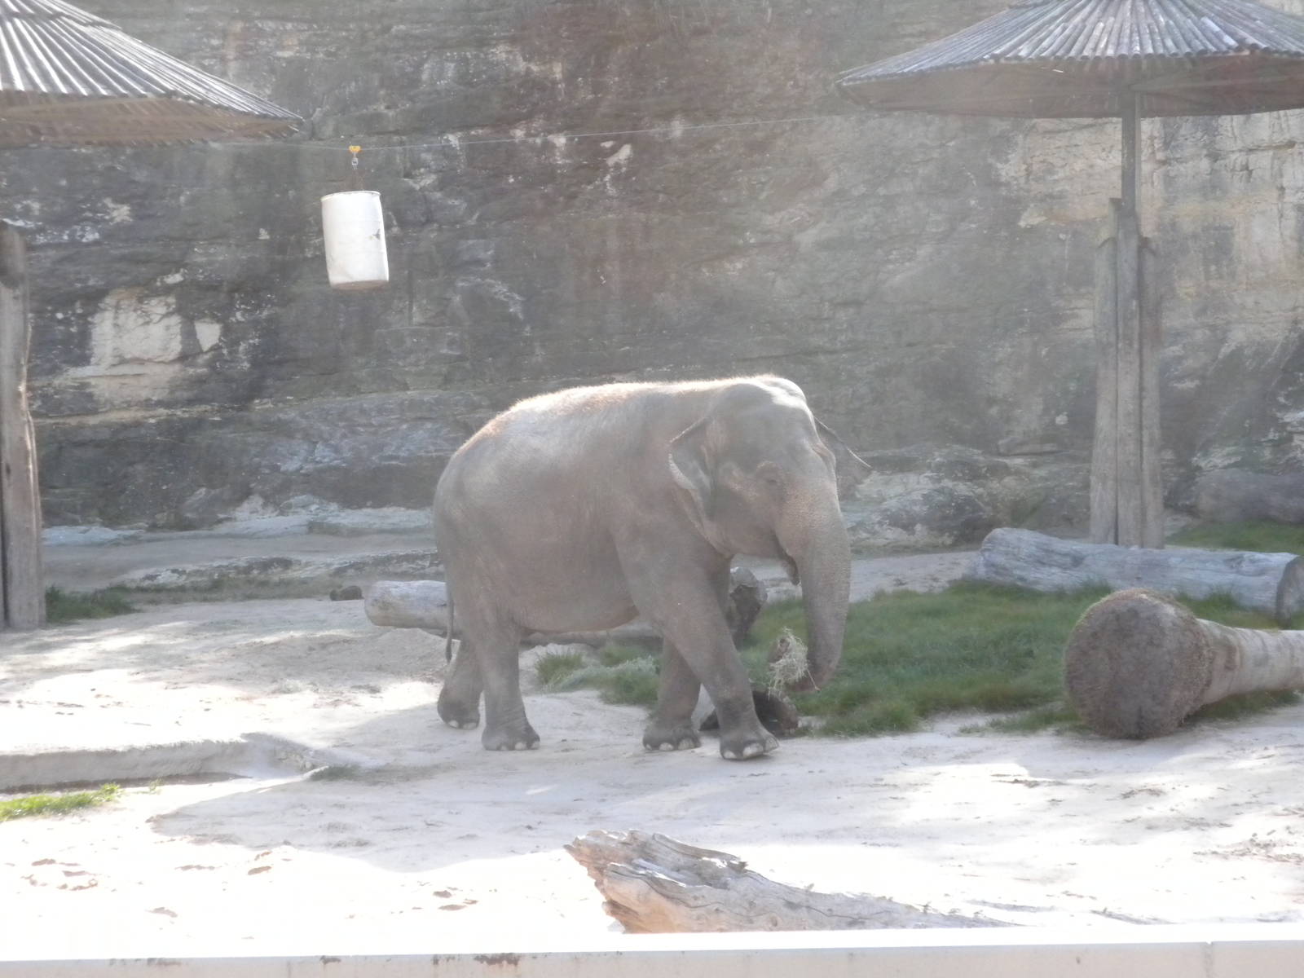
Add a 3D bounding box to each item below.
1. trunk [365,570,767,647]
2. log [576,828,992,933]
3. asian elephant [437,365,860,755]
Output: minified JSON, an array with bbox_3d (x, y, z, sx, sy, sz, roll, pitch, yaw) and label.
[{"bbox_3d":[-0.790,1.040,24.100,3.700,0.630,0.580,1,3,21],"label":"trunk"},{"bbox_3d":[0.530,1.710,10.300,2.000,0.580,0.600,2,3,30],"label":"log"},{"bbox_3d":[-0.080,0.450,17.400,2.900,2.420,1.300,1,3,22],"label":"asian elephant"}]

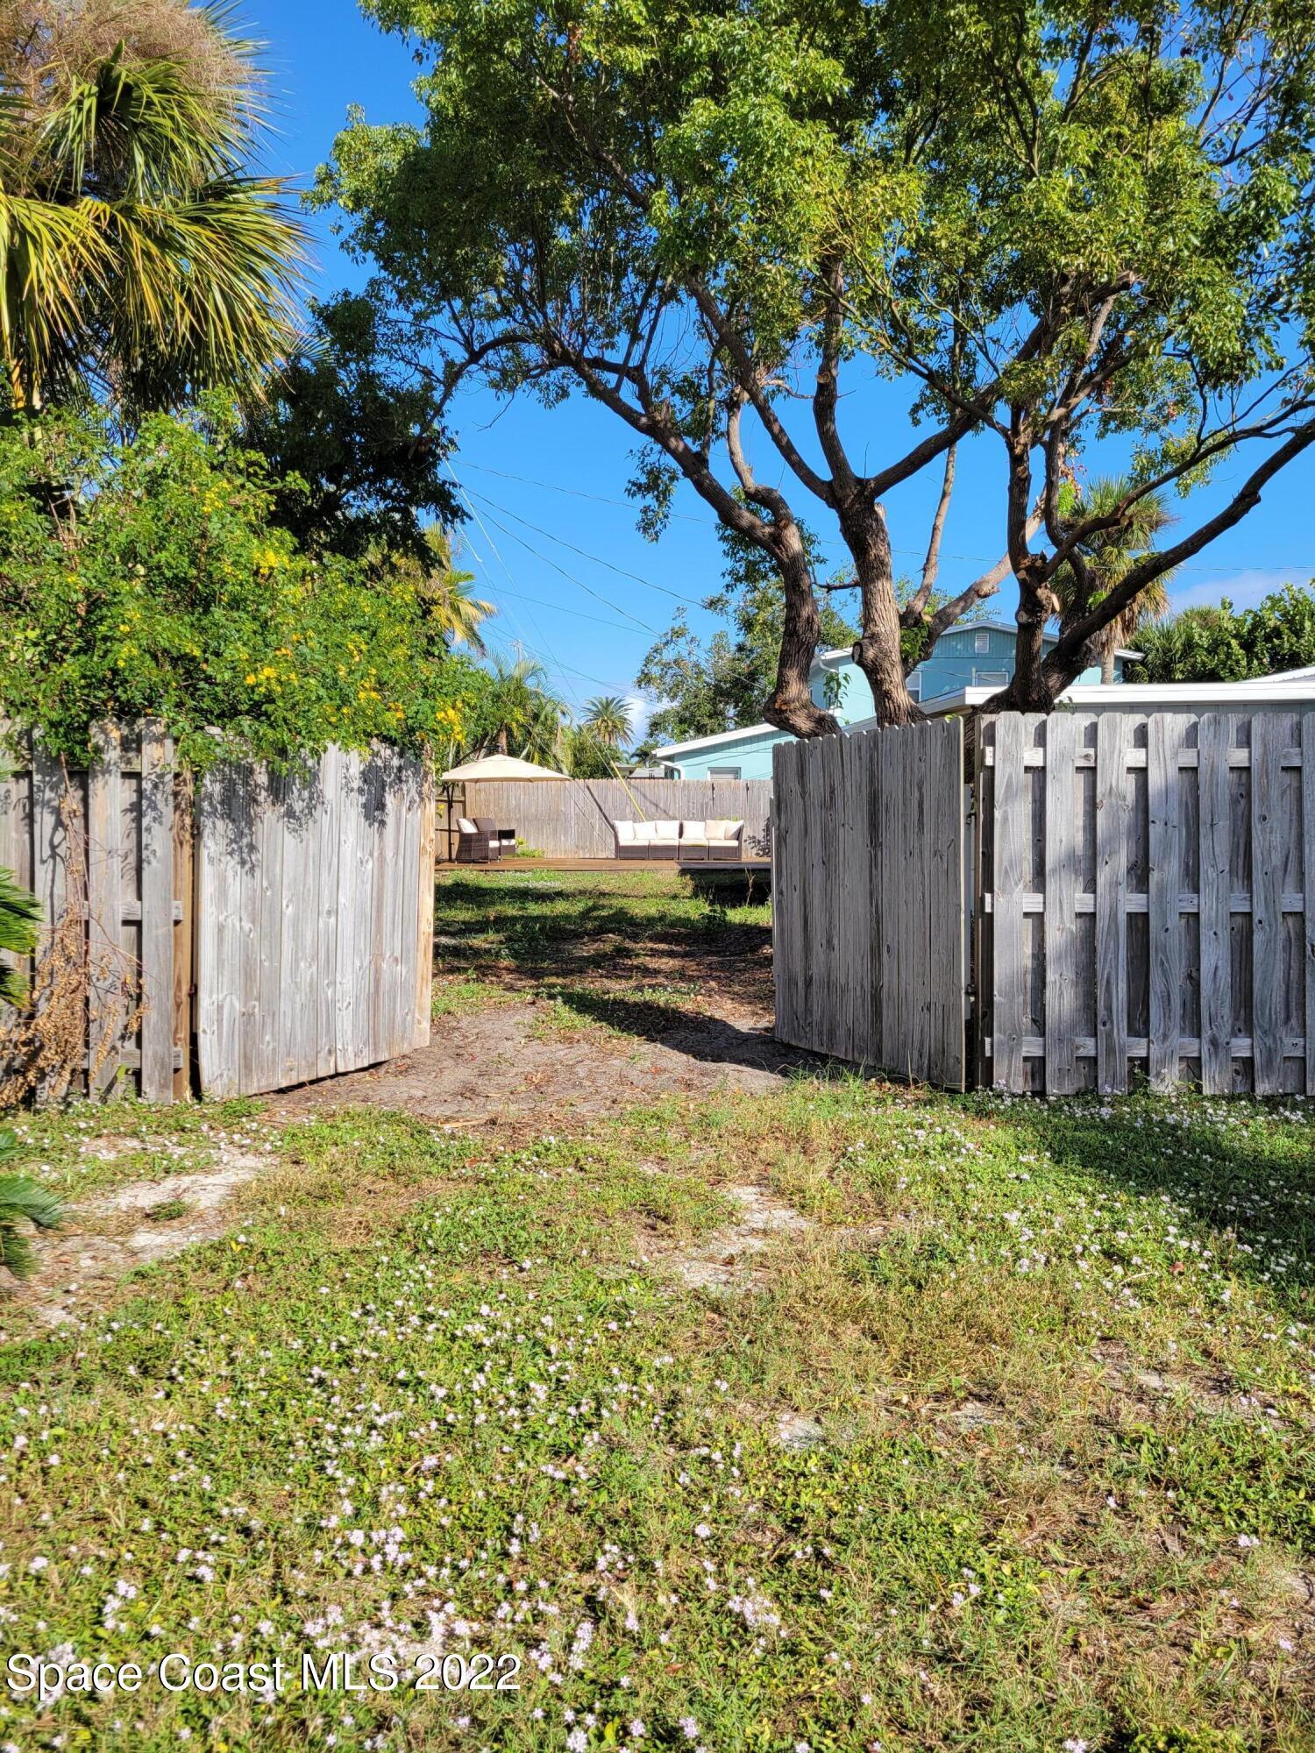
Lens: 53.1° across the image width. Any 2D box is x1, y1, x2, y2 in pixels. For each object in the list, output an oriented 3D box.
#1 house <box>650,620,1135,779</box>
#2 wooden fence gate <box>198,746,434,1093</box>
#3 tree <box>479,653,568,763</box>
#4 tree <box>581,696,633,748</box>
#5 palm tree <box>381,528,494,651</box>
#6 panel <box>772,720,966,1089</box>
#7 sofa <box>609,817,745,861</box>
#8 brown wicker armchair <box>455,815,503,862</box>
[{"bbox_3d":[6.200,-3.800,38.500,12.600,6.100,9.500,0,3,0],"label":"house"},{"bbox_3d":[-1.818,0.140,7.239,0.080,1.830,1.830,2,4,28],"label":"wooden fence gate"},{"bbox_3d":[-4.300,-4.000,42.000,3.000,6.100,3.000,0,3,0],"label":"tree"},{"bbox_3d":[-3.270,-7.400,85.000,3.300,8.300,3.300,0,3,0],"label":"tree"},{"bbox_3d":[-4.500,-3.550,27.000,2.500,6.900,2.500,0,3,0],"label":"palm tree"},{"bbox_3d":[1.123,0.114,7.258,0.080,1.830,1.830,-1,4,-25],"label":"panel"},{"bbox_3d":[0.460,-0.750,27.600,2.680,0.800,0.780,0,3,0],"label":"sofa"},{"bbox_3d":[-3.560,-0.720,26.300,0.780,0.830,0.780,1,3,12],"label":"brown wicker armchair"}]

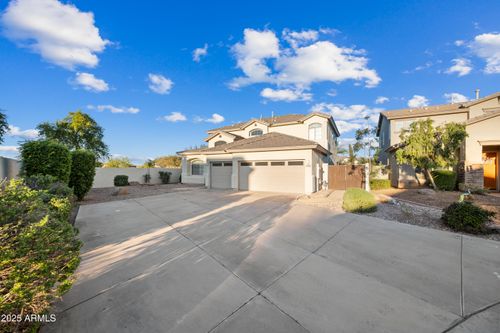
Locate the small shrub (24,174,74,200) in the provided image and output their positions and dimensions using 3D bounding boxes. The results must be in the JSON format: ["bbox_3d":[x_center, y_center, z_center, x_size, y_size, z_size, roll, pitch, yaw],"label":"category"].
[{"bbox_3d":[-7.292,1.055,7.000,1.250,1.420,1.200,0,-1,24],"label":"small shrub"}]

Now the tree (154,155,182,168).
[{"bbox_3d":[-18.866,-0.129,45.000,6.500,5.200,5.500,0,-1,24],"label":"tree"}]

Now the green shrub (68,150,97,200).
[{"bbox_3d":[-8.358,0.465,9.700,1.120,2.530,1.120,0,0,28],"label":"green shrub"}]

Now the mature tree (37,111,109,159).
[{"bbox_3d":[-18.261,-2.025,20.000,5.500,7.450,5.300,0,0,28],"label":"mature tree"}]

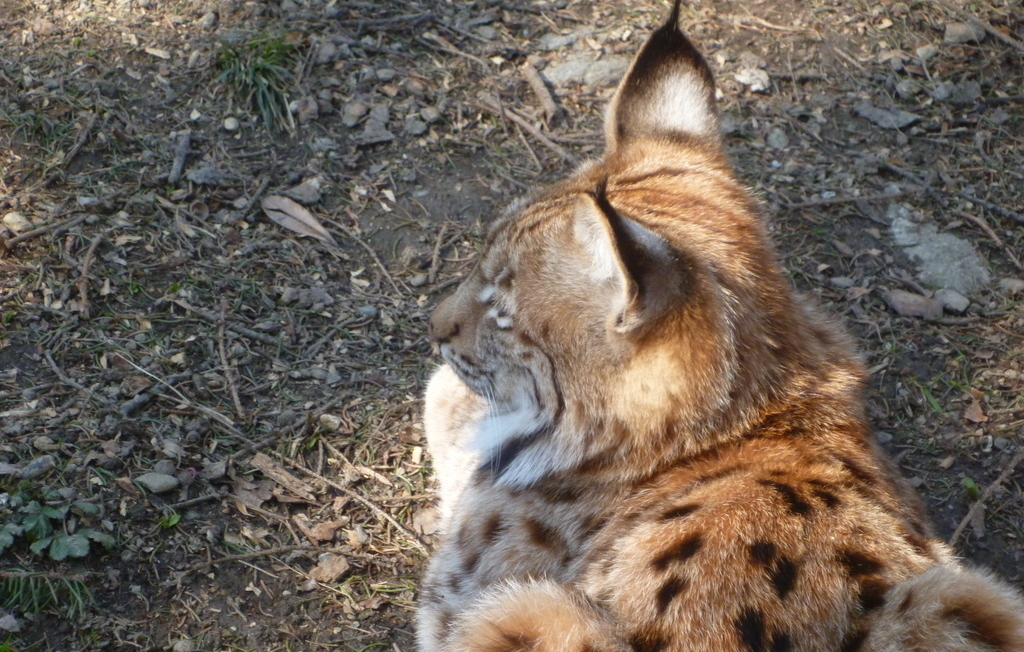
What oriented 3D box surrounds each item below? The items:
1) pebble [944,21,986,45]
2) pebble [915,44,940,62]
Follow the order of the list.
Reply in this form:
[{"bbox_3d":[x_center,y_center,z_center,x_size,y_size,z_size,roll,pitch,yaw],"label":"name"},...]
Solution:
[{"bbox_3d":[0.442,-0.286,4.032,0.041,0.016,0.026,7,41,8],"label":"pebble"},{"bbox_3d":[0.402,-0.264,4.007,0.022,0.013,0.017,0,40,0],"label":"pebble"}]

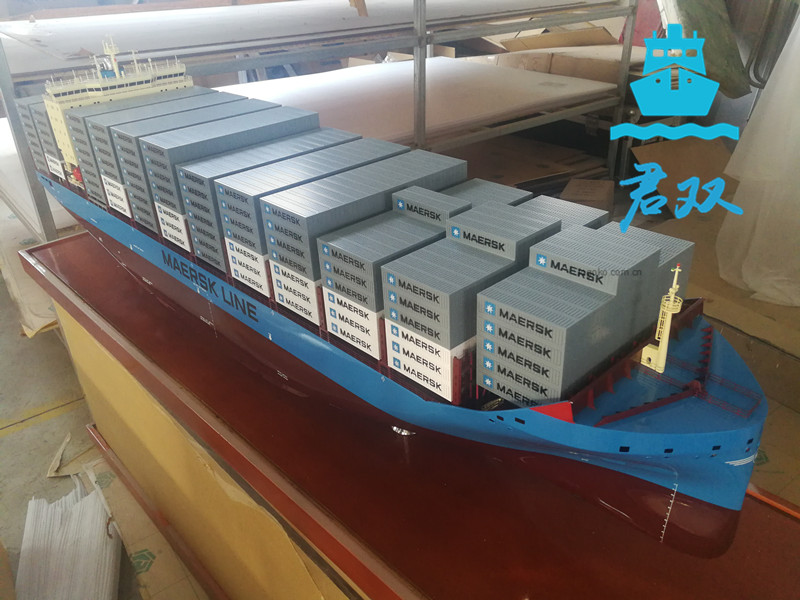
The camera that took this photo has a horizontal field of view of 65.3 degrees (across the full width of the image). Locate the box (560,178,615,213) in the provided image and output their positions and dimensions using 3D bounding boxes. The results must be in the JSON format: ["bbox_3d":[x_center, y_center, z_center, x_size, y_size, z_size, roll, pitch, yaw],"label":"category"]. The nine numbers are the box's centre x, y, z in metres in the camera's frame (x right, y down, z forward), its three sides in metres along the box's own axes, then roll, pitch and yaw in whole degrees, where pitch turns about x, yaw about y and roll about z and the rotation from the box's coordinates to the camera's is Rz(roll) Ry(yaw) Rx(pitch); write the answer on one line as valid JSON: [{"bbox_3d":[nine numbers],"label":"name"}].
[{"bbox_3d":[0.874,-0.445,2.924,0.201,0.151,0.264,10,31,21],"label":"box"}]

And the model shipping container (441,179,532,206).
[{"bbox_3d":[0.087,-0.111,0.727,0.107,0.020,0.085,-27,37,-36],"label":"model shipping container"}]

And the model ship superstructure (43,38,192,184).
[{"bbox_3d":[-0.523,-0.371,1.187,0.252,0.249,0.093,-27,37,-36],"label":"model ship superstructure"}]

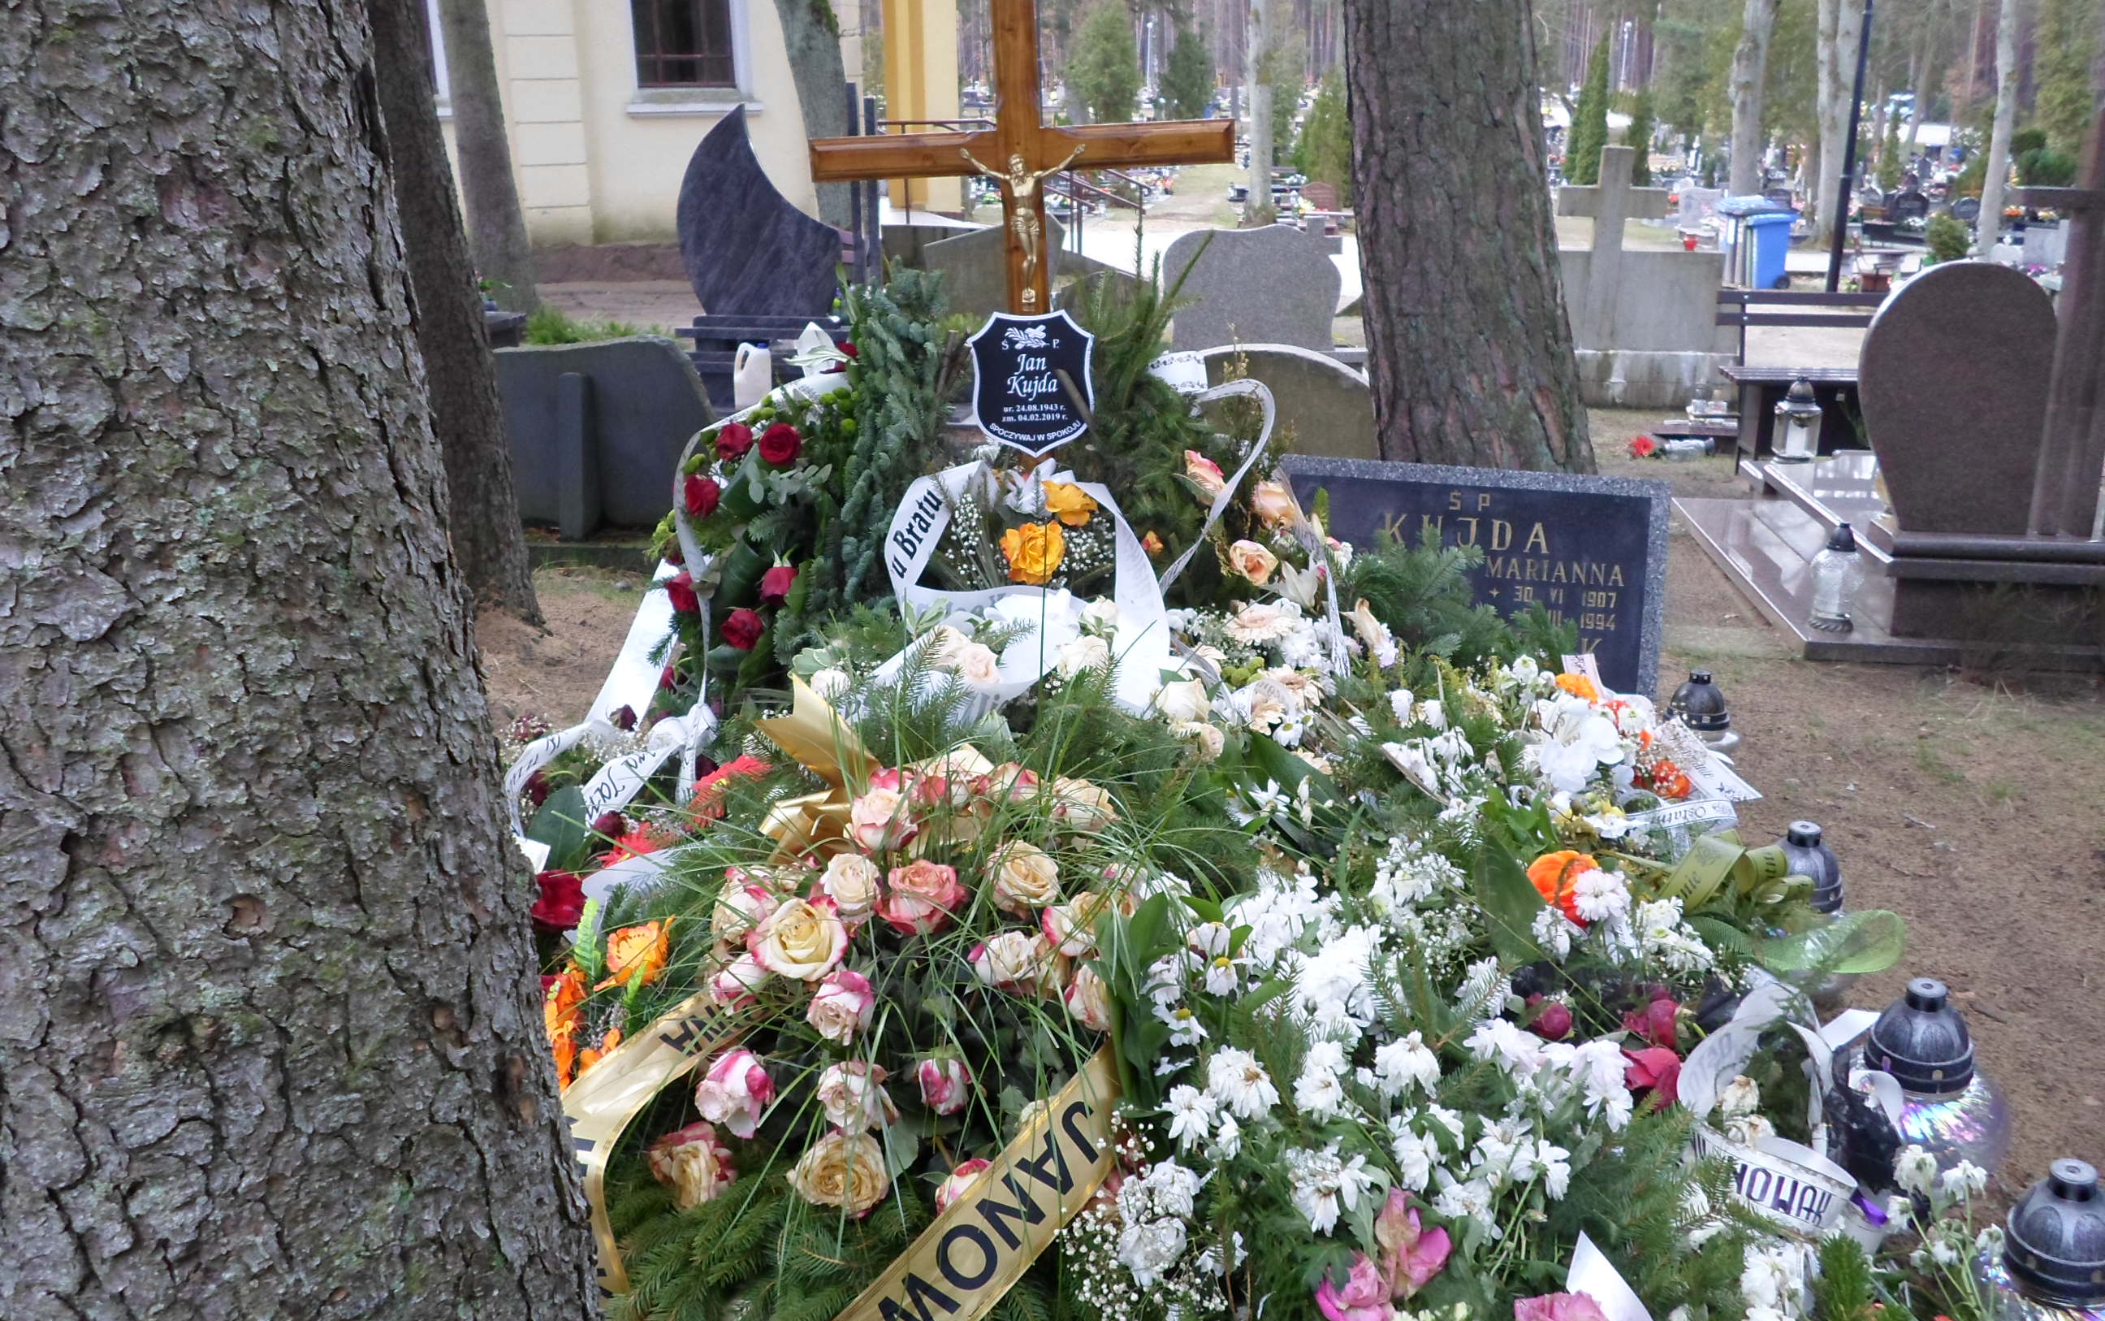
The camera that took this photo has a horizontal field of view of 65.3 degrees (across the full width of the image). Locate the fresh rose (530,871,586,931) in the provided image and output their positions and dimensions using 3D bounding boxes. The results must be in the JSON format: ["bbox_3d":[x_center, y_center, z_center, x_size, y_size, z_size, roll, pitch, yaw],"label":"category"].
[{"bbox_3d":[-0.539,0.259,1.780,0.068,0.055,0.066,-4,54,-10],"label":"fresh rose"}]

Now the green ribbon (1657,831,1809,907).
[{"bbox_3d":[0.996,0.306,2.400,0.200,0.100,0.120,-1,17,0],"label":"green ribbon"}]

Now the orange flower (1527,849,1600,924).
[{"bbox_3d":[0.571,0.254,1.830,0.085,0.065,0.082,-2,53,-5],"label":"orange flower"}]

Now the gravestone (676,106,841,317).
[{"bbox_3d":[-1.169,-1.794,6.574,0.640,0.820,0.090,3,19,10],"label":"gravestone"}]

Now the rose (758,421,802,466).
[{"bbox_3d":[-0.416,-0.331,2.500,0.068,0.068,0.055,0,-21,3],"label":"rose"}]

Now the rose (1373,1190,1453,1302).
[{"bbox_3d":[0.279,0.452,1.270,0.065,0.070,0.065,-5,42,-14],"label":"rose"}]

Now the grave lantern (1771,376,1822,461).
[{"bbox_3d":[2.813,-0.907,6.200,0.180,0.305,0.180,0,18,0],"label":"grave lantern"}]

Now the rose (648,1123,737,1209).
[{"bbox_3d":[-0.330,0.461,1.500,0.077,0.075,0.062,0,-6,7],"label":"rose"}]

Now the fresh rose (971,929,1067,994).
[{"bbox_3d":[-0.029,0.260,1.420,0.075,0.055,0.065,5,58,17],"label":"fresh rose"}]

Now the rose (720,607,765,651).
[{"bbox_3d":[-0.424,-0.043,2.250,0.060,0.060,0.055,-30,-15,-9],"label":"rose"}]

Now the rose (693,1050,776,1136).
[{"bbox_3d":[-0.258,0.350,1.330,0.065,0.065,0.064,-33,-10,35],"label":"rose"}]

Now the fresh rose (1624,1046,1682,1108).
[{"bbox_3d":[0.622,0.432,1.700,0.062,0.065,0.060,2,-24,7],"label":"fresh rose"}]

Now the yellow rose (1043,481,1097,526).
[{"bbox_3d":[0.025,-0.244,2.550,0.080,0.060,0.075,3,59,-5],"label":"yellow rose"}]

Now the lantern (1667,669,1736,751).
[{"bbox_3d":[1.383,0.145,3.500,0.155,0.265,0.155,-1,17,0],"label":"lantern"}]

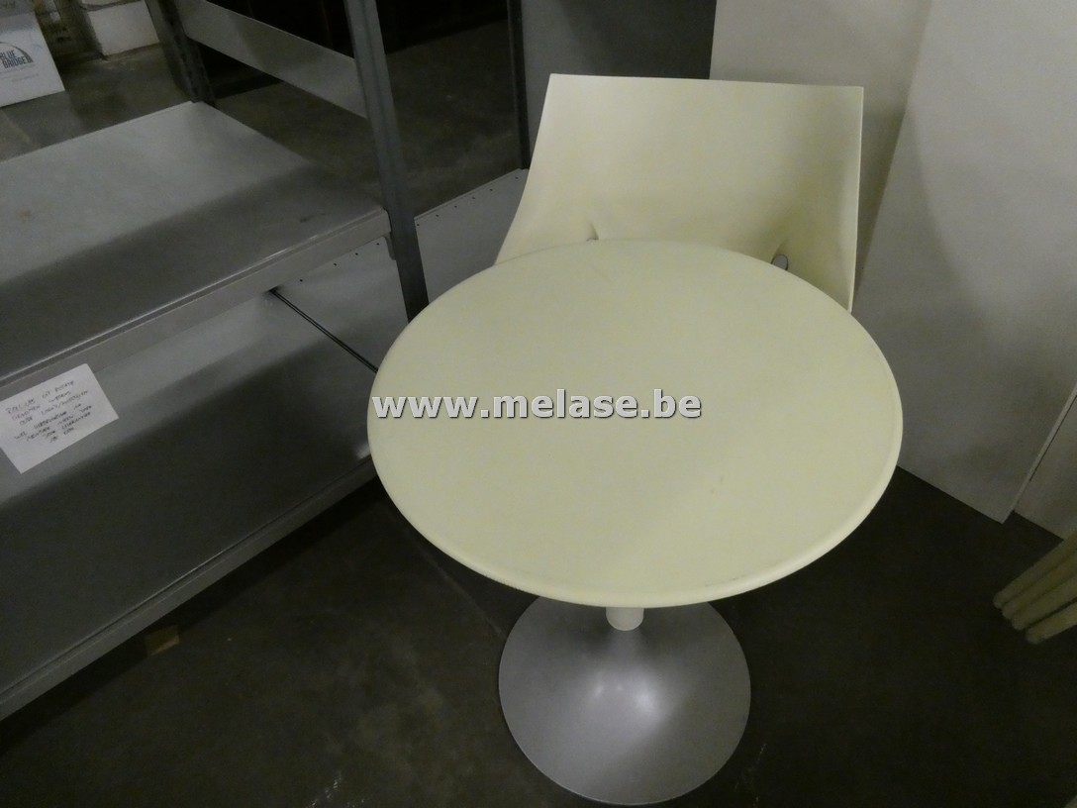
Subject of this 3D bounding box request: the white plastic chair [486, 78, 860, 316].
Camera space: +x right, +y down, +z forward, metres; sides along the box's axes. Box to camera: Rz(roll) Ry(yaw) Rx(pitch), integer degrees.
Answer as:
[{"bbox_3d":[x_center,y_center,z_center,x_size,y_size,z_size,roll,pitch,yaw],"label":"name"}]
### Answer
[{"bbox_3d":[0.239,-0.121,1.442,0.610,0.780,0.570,9,46,15],"label":"white plastic chair"}]

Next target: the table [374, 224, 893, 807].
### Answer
[{"bbox_3d":[0.128,0.233,1.126,0.600,0.740,0.600,-6,44,0],"label":"table"}]

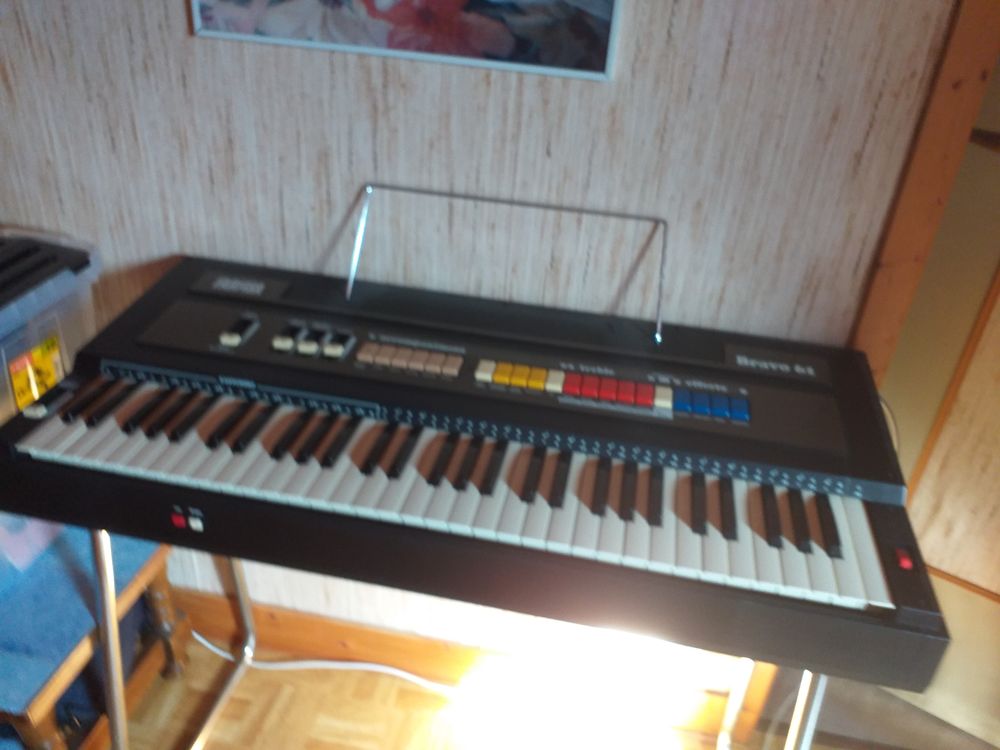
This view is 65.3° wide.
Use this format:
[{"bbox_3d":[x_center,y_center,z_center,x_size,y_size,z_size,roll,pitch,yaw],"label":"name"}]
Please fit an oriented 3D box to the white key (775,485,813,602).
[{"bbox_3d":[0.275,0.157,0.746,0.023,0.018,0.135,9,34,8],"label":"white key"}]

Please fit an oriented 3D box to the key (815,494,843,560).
[{"bbox_3d":[0.320,0.144,0.760,0.012,0.010,0.086,9,32,7],"label":"key"}]

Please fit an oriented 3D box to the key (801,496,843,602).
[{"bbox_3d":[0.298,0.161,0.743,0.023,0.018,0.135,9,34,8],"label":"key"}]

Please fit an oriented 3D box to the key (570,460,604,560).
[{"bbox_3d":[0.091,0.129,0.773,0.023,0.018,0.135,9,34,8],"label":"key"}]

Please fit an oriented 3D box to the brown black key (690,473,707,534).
[{"bbox_3d":[0.196,0.122,0.766,0.012,0.011,0.085,9,34,8],"label":"brown black key"}]

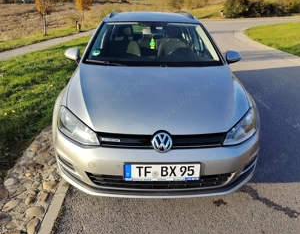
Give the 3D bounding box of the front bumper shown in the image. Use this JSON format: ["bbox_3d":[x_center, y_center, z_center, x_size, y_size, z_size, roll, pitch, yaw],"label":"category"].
[{"bbox_3d":[0.077,0.325,2.164,1.760,0.470,0.520,0,22,-2],"label":"front bumper"}]

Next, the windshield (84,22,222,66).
[{"bbox_3d":[0.050,-0.821,3.040,1.440,0.405,0.760,0,22,-2],"label":"windshield"}]

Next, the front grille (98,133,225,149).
[{"bbox_3d":[0.084,0.167,1.933,0.900,0.115,0.110,0,22,-2],"label":"front grille"}]

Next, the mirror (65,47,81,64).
[{"bbox_3d":[-0.870,-0.712,3.146,0.193,0.160,0.150,0,22,-2],"label":"mirror"}]

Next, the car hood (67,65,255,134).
[{"bbox_3d":[0.071,-0.199,2.368,1.550,0.310,1.110,0,22,-2],"label":"car hood"}]

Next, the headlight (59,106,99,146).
[{"bbox_3d":[-0.548,0.053,2.089,0.395,0.165,0.440,0,22,-2],"label":"headlight"}]

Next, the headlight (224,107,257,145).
[{"bbox_3d":[0.706,0.054,2.129,0.395,0.165,0.440,0,22,-2],"label":"headlight"}]

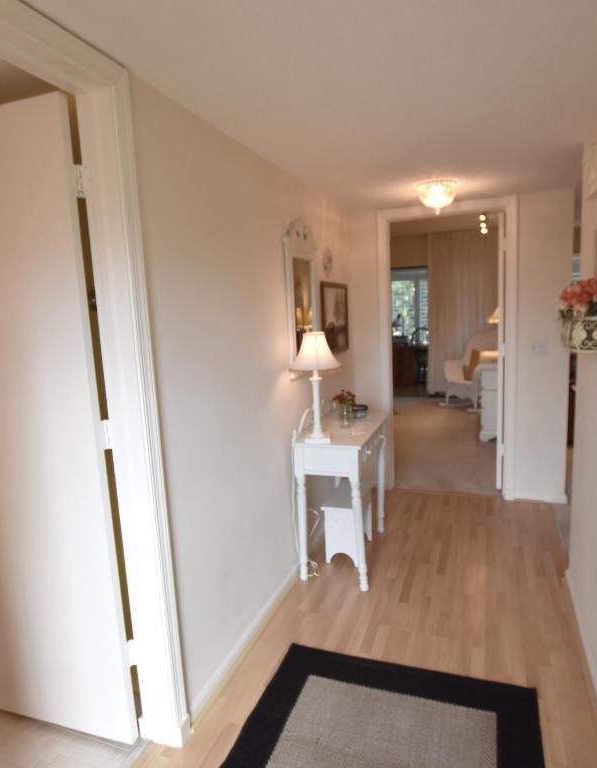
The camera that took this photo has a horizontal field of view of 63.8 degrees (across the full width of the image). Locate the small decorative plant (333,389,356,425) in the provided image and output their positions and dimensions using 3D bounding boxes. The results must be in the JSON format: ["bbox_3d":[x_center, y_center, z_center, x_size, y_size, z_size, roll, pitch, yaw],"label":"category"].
[{"bbox_3d":[0.254,0.137,2.735,0.140,0.210,0.140,1,9,22],"label":"small decorative plant"}]

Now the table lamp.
[{"bbox_3d":[0.088,0.016,2.428,0.255,0.550,0.255,-3,8,0],"label":"table lamp"}]

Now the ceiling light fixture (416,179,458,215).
[{"bbox_3d":[0.822,-1.081,2.821,0.240,0.175,0.240,1,9,22],"label":"ceiling light fixture"}]

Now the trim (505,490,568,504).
[{"bbox_3d":[1.704,0.798,3.435,0.410,0.086,0.020,1,9,22],"label":"trim"}]

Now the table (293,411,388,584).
[{"bbox_3d":[0.282,0.622,2.757,0.350,0.760,0.750,0,9,20],"label":"table"}]

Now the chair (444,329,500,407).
[{"bbox_3d":[2.595,-0.244,6.911,0.880,1.100,0.680,-7,9,-27],"label":"chair"}]

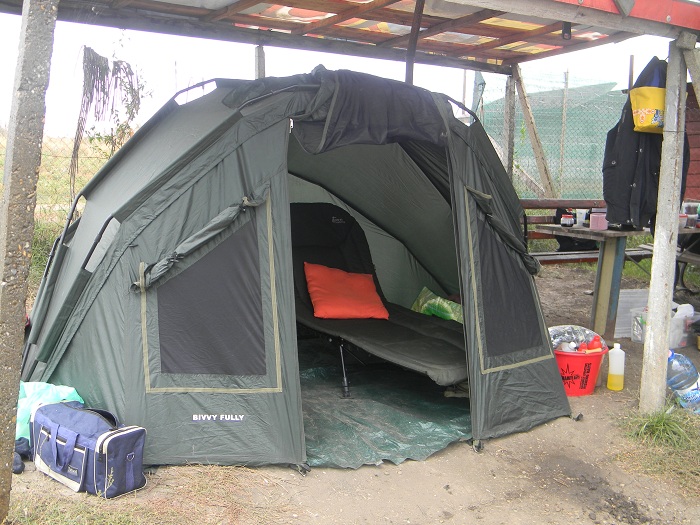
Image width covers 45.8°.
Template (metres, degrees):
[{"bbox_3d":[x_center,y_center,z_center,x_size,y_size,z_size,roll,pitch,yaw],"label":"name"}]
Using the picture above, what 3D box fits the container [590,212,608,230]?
[{"bbox_3d":[1.866,-0.305,6.200,0.127,0.125,0.115,3,10,20],"label":"container"}]

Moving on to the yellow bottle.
[{"bbox_3d":[1.565,0.615,4.888,0.095,0.265,0.095,0,9,0],"label":"yellow bottle"}]

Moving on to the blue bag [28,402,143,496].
[{"bbox_3d":[-1.139,0.805,3.638,0.510,0.265,0.230,7,11,36],"label":"blue bag"}]

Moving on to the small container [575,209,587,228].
[{"bbox_3d":[1.791,-0.345,6.420,0.077,0.125,0.077,0,9,0],"label":"small container"}]

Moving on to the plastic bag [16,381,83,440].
[{"bbox_3d":[-1.442,0.719,3.972,0.360,0.330,0.270,3,10,20],"label":"plastic bag"}]

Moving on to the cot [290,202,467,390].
[{"bbox_3d":[0.241,0.232,4.803,0.700,1.040,1.700,-5,11,-32],"label":"cot"}]

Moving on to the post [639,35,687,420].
[{"bbox_3d":[1.666,-0.176,4.399,0.115,1.980,0.115,-7,12,-39],"label":"post"}]

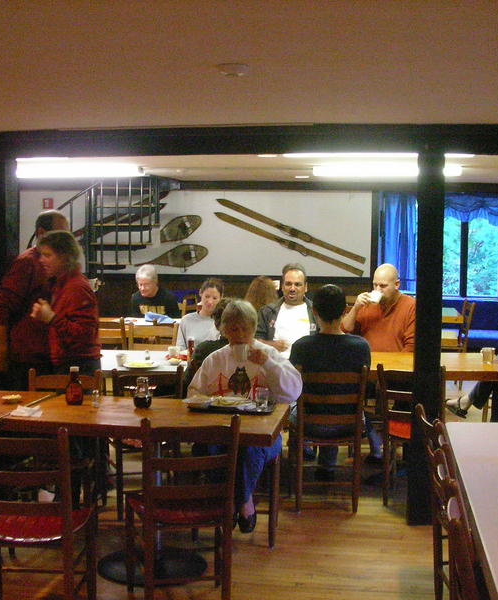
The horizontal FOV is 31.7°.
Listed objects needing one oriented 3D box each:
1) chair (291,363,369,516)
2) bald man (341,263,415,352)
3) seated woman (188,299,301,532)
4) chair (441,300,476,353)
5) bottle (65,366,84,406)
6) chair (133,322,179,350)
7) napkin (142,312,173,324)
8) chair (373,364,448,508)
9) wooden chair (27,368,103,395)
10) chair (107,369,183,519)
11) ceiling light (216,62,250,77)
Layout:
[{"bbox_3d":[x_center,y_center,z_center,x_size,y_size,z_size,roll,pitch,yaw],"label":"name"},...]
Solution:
[{"bbox_3d":[0.455,0.777,5.127,0.440,0.870,0.470,0,5,-4],"label":"chair"},{"bbox_3d":[0.997,0.433,6.660,0.620,1.410,0.780,2,5,14],"label":"bald man"},{"bbox_3d":[-0.016,0.642,4.760,0.600,1.280,0.700,1,5,6],"label":"seated woman"},{"bbox_3d":[2.184,0.475,9.493,0.470,0.870,0.440,1,5,5],"label":"chair"},{"bbox_3d":[-0.896,0.440,4.511,0.083,0.190,0.076,0,5,-11],"label":"bottle"},{"bbox_3d":[-0.817,0.642,7.192,0.440,0.870,0.460,1,5,6],"label":"chair"},{"bbox_3d":[-0.876,0.173,8.550,0.280,0.080,0.190,1,5,6],"label":"napkin"},{"bbox_3d":[0.950,0.784,5.127,0.440,0.870,0.470,2,5,12],"label":"chair"},{"bbox_3d":[-1.063,0.833,4.806,0.440,0.850,0.420,1,5,7],"label":"wooden chair"},{"bbox_3d":[-0.649,0.796,5.256,0.440,0.850,0.420,-1,6,-21],"label":"chair"},{"bbox_3d":[-0.057,-0.790,3.048,0.120,0.040,0.120,1,5,0],"label":"ceiling light"}]

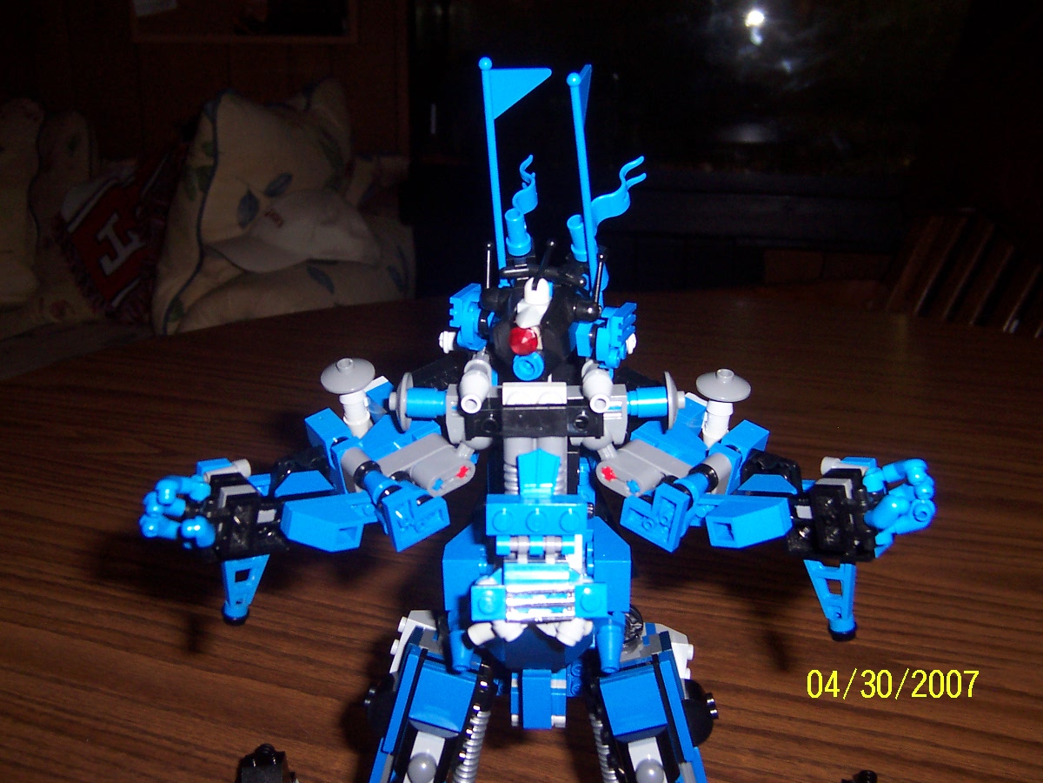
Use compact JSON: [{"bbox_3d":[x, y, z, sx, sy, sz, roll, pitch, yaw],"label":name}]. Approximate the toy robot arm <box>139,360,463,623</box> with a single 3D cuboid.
[{"bbox_3d":[-0.054,0.025,0.300,0.081,0.051,0.068,1,18,0],"label":"toy robot arm"}]

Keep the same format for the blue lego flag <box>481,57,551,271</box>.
[{"bbox_3d":[0.000,-0.053,0.283,0.018,0.065,0.004,5,31,13],"label":"blue lego flag"}]

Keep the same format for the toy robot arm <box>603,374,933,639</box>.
[{"bbox_3d":[0.059,0.028,0.299,0.081,0.049,0.070,1,18,0],"label":"toy robot arm"}]

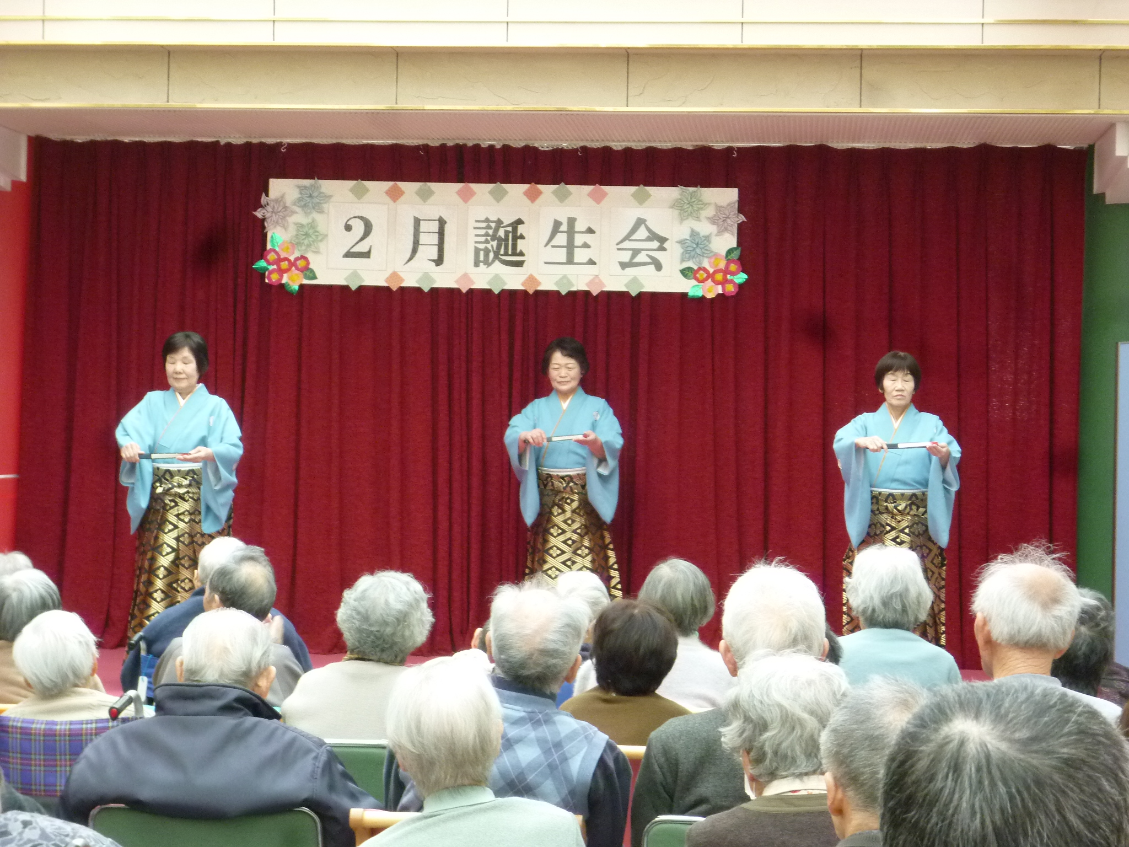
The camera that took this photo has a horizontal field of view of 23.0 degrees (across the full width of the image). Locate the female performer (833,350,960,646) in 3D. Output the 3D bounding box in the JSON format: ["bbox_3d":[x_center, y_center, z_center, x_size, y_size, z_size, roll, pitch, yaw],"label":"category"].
[{"bbox_3d":[1.442,0.412,12.154,0.560,1.470,0.450,1,0,5],"label":"female performer"}]

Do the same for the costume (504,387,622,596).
[{"bbox_3d":[-0.015,0.479,12.304,0.530,1.282,0.450,1,0,5],"label":"costume"}]

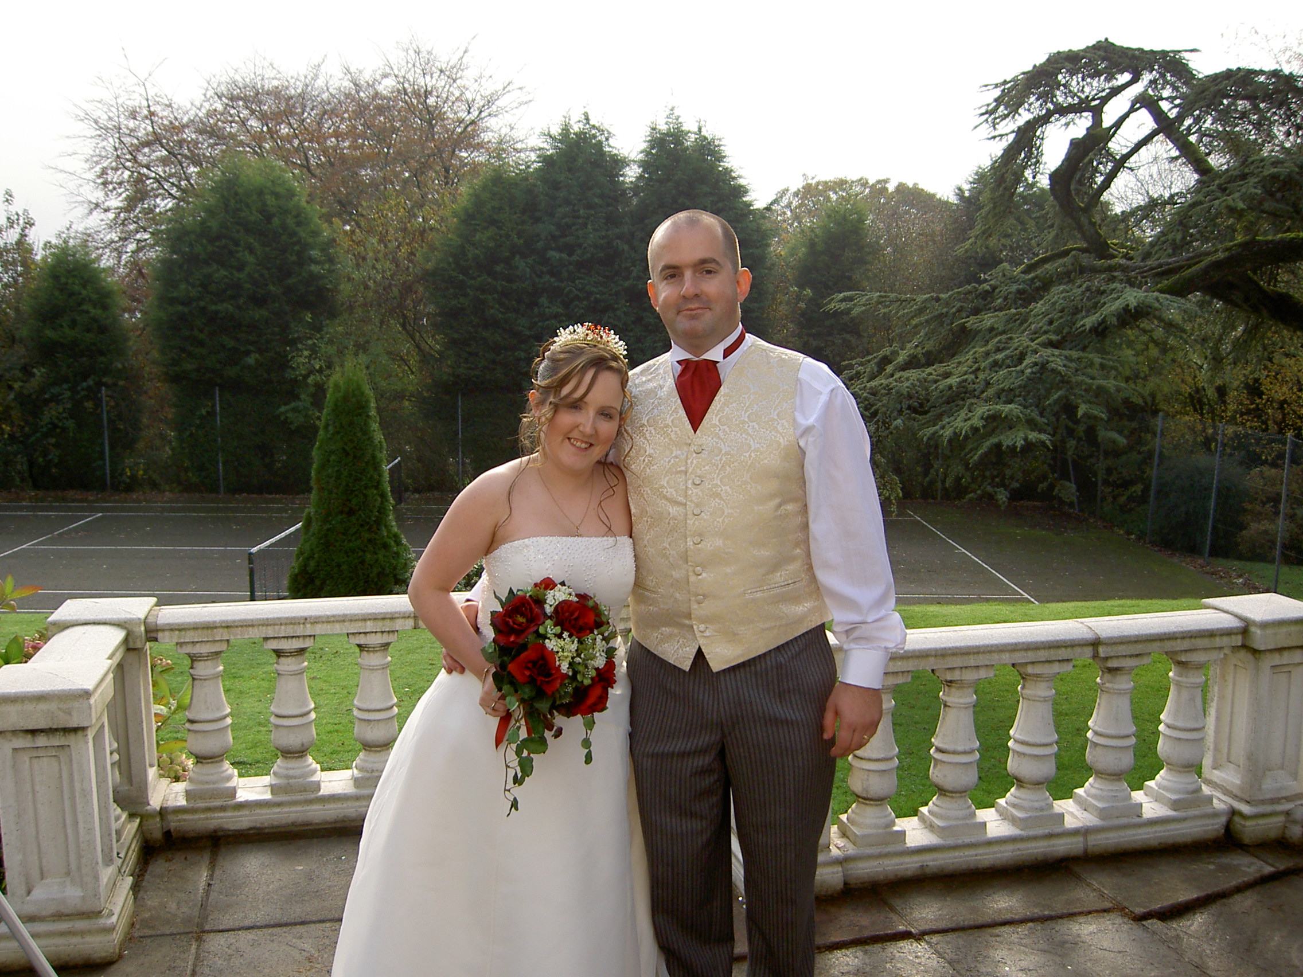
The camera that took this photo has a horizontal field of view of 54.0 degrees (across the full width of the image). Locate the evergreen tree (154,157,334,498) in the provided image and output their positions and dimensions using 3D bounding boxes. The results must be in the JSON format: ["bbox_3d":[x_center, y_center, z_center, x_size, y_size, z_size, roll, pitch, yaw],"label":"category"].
[{"bbox_3d":[-10.970,-4.488,34.344,4.973,8.647,4.575,0,8,-1],"label":"evergreen tree"}]

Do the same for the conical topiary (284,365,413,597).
[{"bbox_3d":[-3.070,0.022,13.063,1.257,2.642,1.219,0,8,-1],"label":"conical topiary"}]

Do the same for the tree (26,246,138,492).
[{"bbox_3d":[-15.006,-3.282,33.594,2.933,6.346,2.933,0,8,-1],"label":"tree"}]

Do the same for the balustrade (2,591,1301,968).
[{"bbox_3d":[0.214,0.740,4.095,4.201,0.749,1.063,-1,8,-11],"label":"balustrade"}]

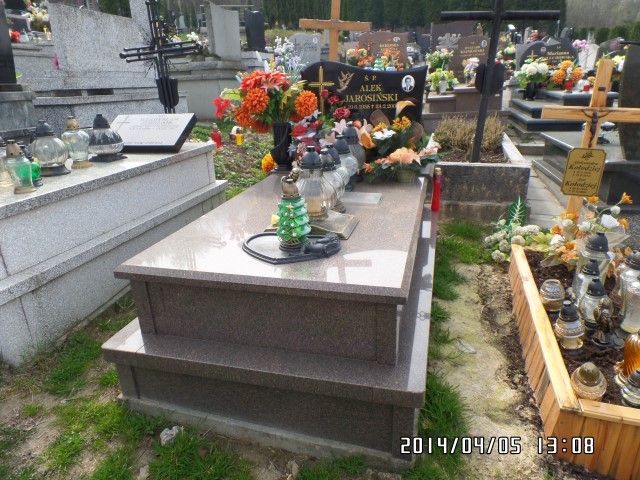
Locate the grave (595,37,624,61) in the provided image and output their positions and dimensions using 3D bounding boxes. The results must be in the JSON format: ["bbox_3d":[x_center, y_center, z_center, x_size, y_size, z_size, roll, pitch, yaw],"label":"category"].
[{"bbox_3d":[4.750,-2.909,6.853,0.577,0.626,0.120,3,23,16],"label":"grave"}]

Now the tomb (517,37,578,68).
[{"bbox_3d":[3.636,-2.839,6.753,0.839,0.682,0.120,3,23,16],"label":"tomb"}]

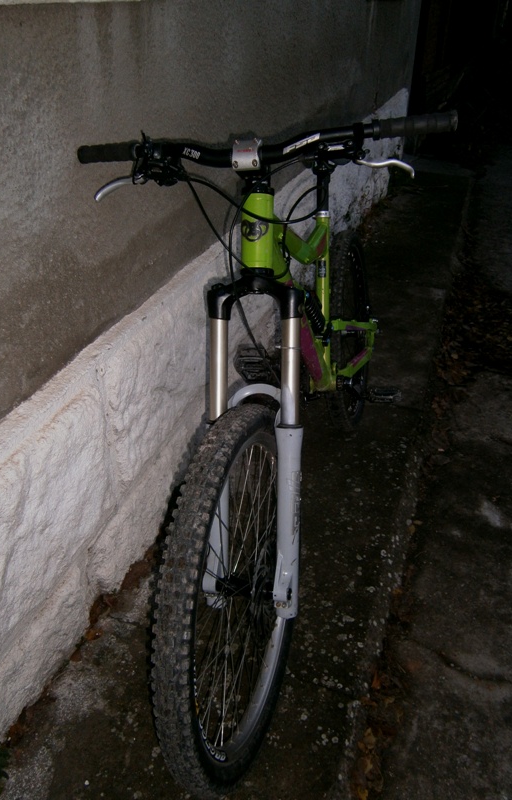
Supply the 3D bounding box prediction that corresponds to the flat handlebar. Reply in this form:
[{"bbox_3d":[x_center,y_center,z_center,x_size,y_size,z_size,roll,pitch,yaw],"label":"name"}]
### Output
[{"bbox_3d":[-0.013,-0.426,1.011,0.670,0.062,0.068,3,30,18],"label":"flat handlebar"}]

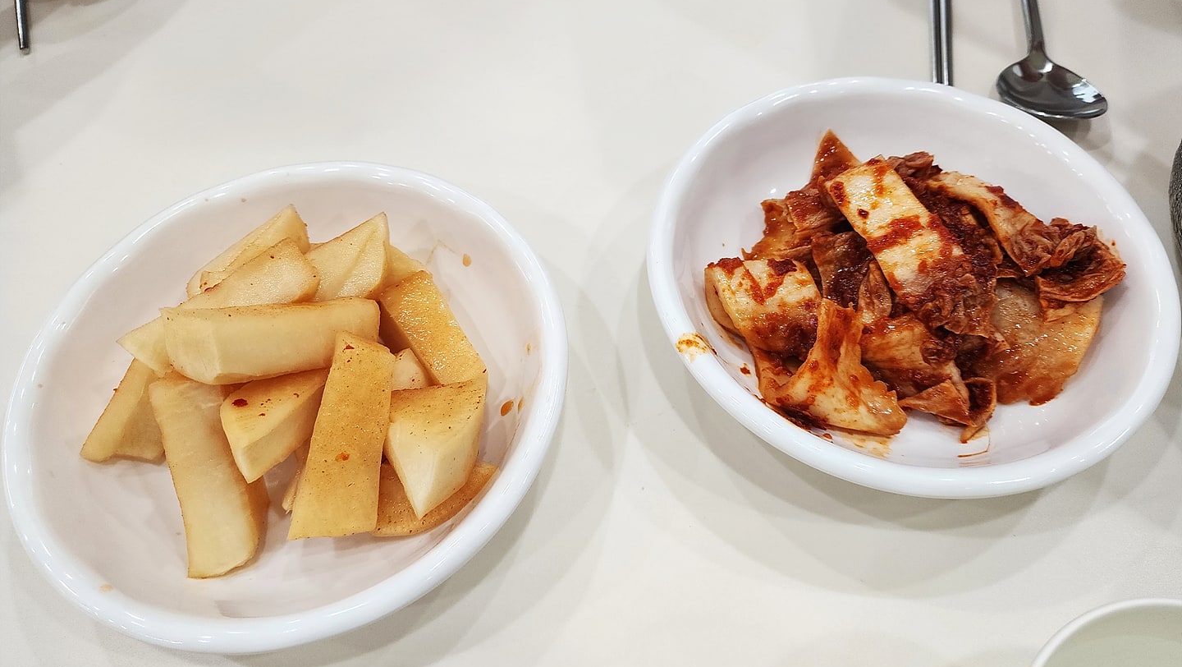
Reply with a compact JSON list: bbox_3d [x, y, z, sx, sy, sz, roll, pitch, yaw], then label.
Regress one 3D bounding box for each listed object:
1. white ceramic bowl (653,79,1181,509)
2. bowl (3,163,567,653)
[{"bbox_3d":[0.097,-0.015,0.258,0.158,0.044,0.158,-1,59,1],"label":"white ceramic bowl"},{"bbox_3d":[-0.086,0.019,0.243,0.158,0.044,0.158,-3,59,0],"label":"bowl"}]

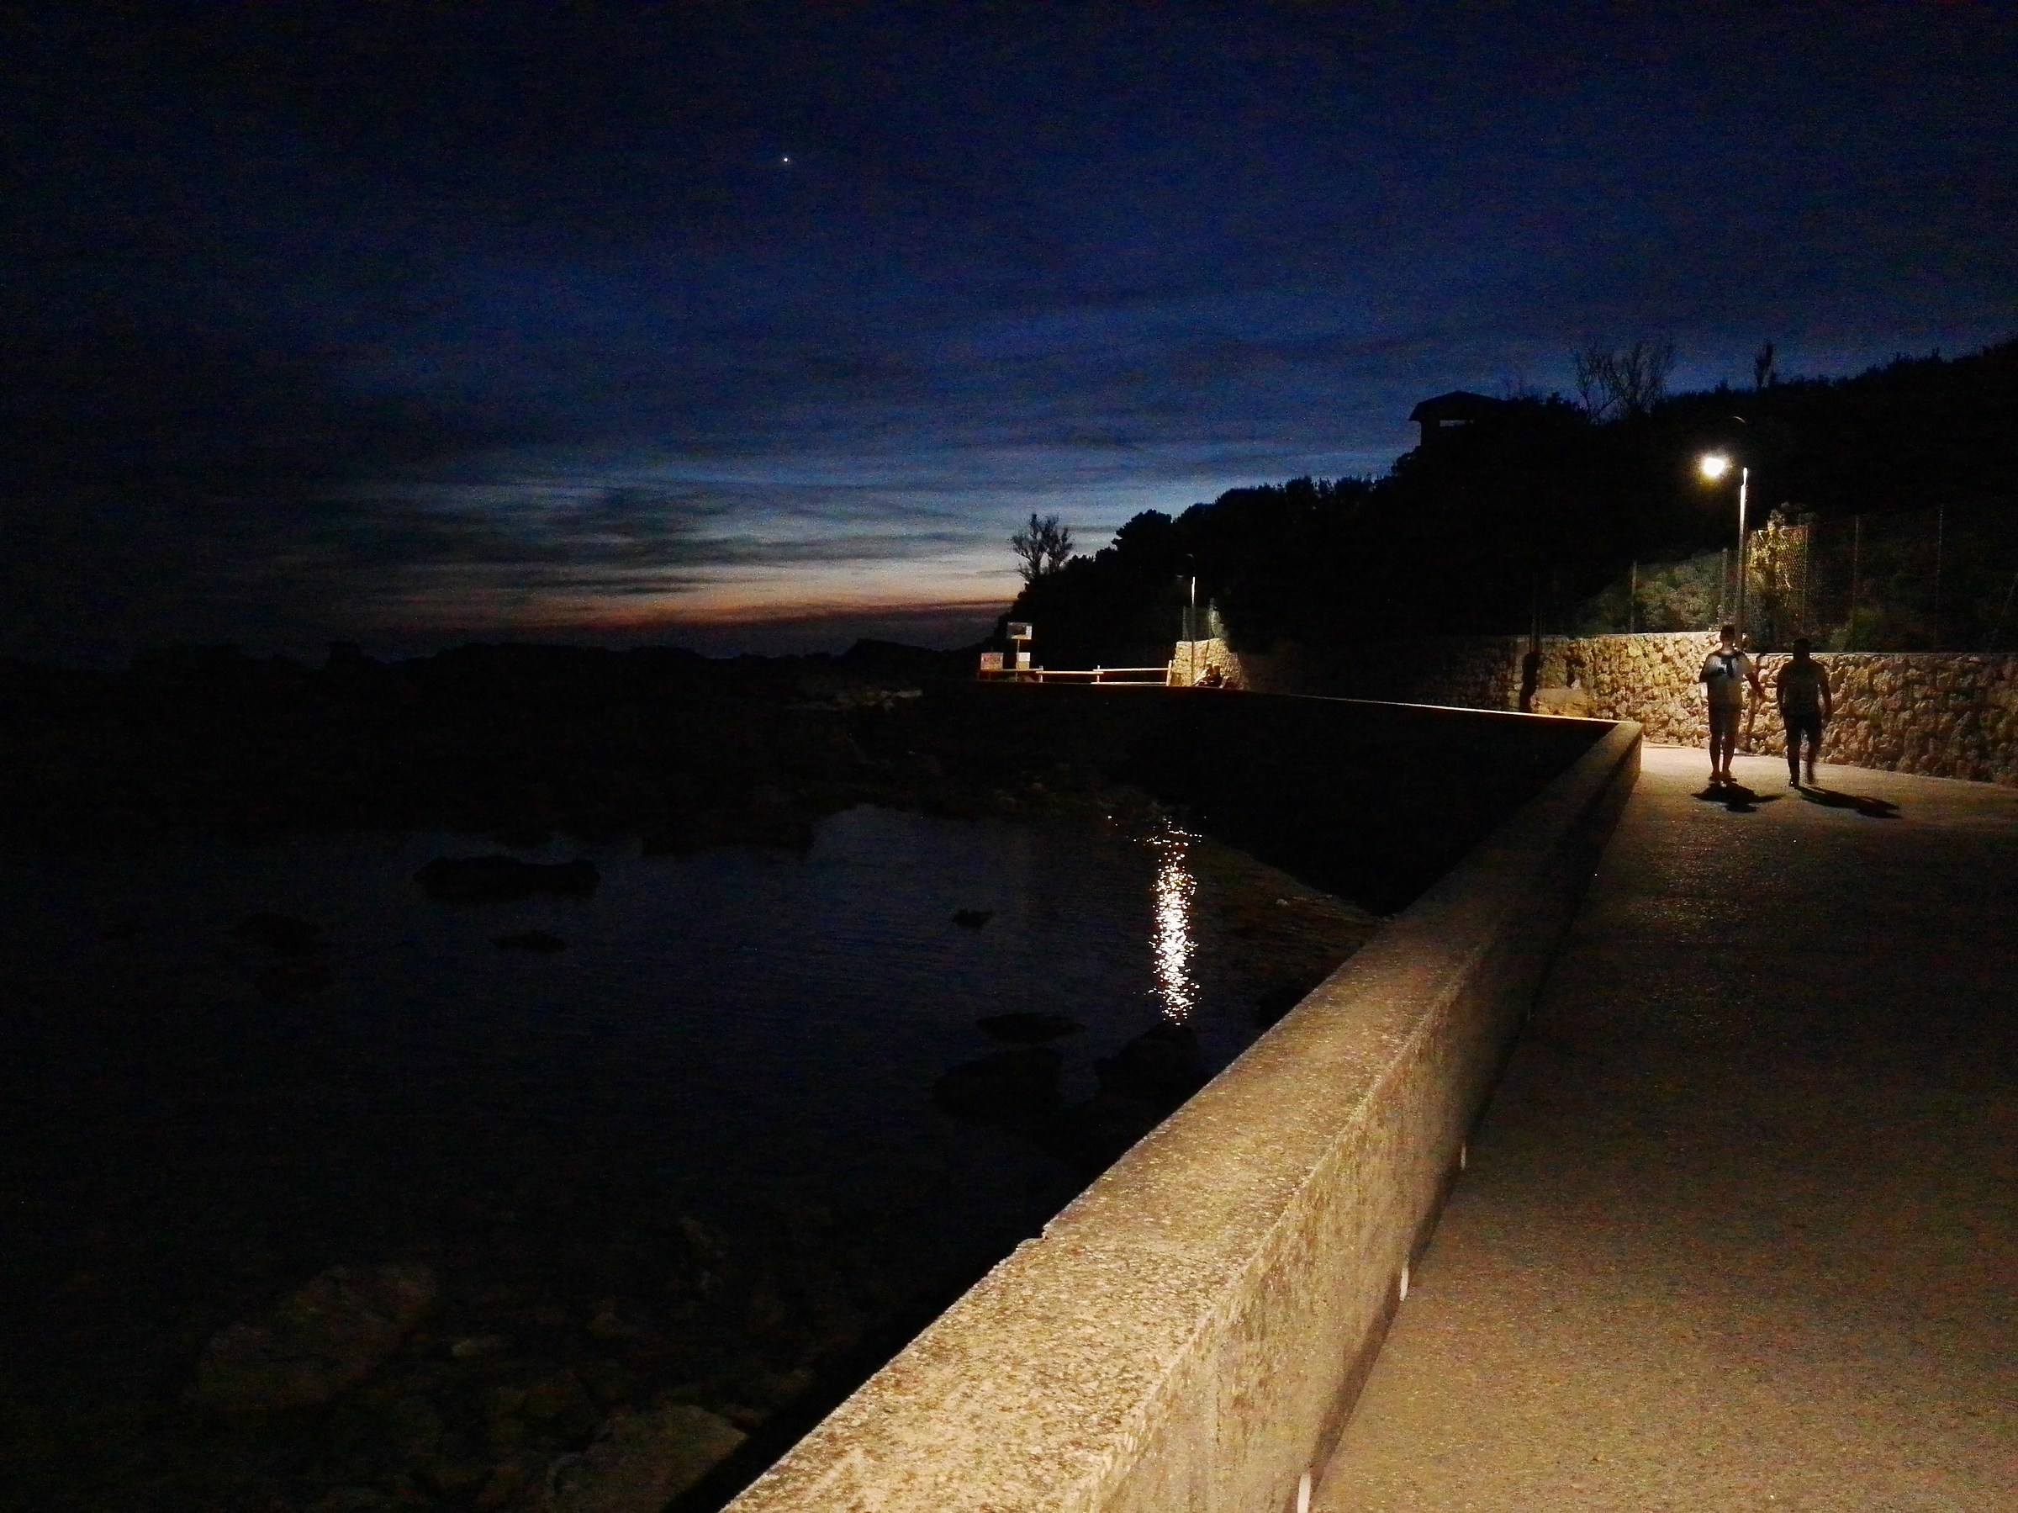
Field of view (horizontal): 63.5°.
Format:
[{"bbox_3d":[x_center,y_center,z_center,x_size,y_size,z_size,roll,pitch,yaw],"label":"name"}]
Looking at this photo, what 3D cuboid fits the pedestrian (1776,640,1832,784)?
[{"bbox_3d":[9.027,-0.514,18.453,0.610,1.650,0.450,2,4,23],"label":"pedestrian"}]

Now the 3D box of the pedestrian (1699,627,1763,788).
[{"bbox_3d":[8.338,-0.617,18.832,0.690,1.795,0.480,2,4,23],"label":"pedestrian"}]

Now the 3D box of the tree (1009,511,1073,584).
[{"bbox_3d":[1.623,-10.164,80.000,3.100,3.500,2.800,0,4,0],"label":"tree"}]

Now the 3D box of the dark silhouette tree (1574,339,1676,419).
[{"bbox_3d":[20.778,-12.754,55.000,3.500,2.900,3.000,2,4,17],"label":"dark silhouette tree"}]

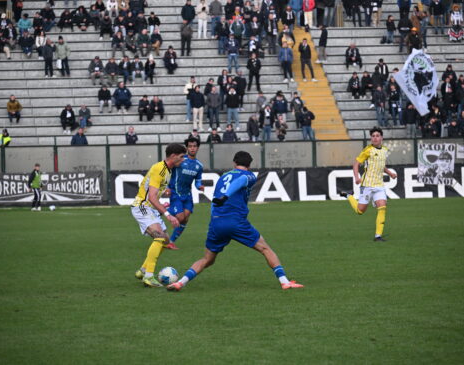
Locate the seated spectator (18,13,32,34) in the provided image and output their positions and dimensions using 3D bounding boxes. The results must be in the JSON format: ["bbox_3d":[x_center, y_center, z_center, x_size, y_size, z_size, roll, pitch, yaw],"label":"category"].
[{"bbox_3d":[-8.616,-6.431,123.200,0.580,1.250,0.750,-1,0,-9],"label":"seated spectator"}]

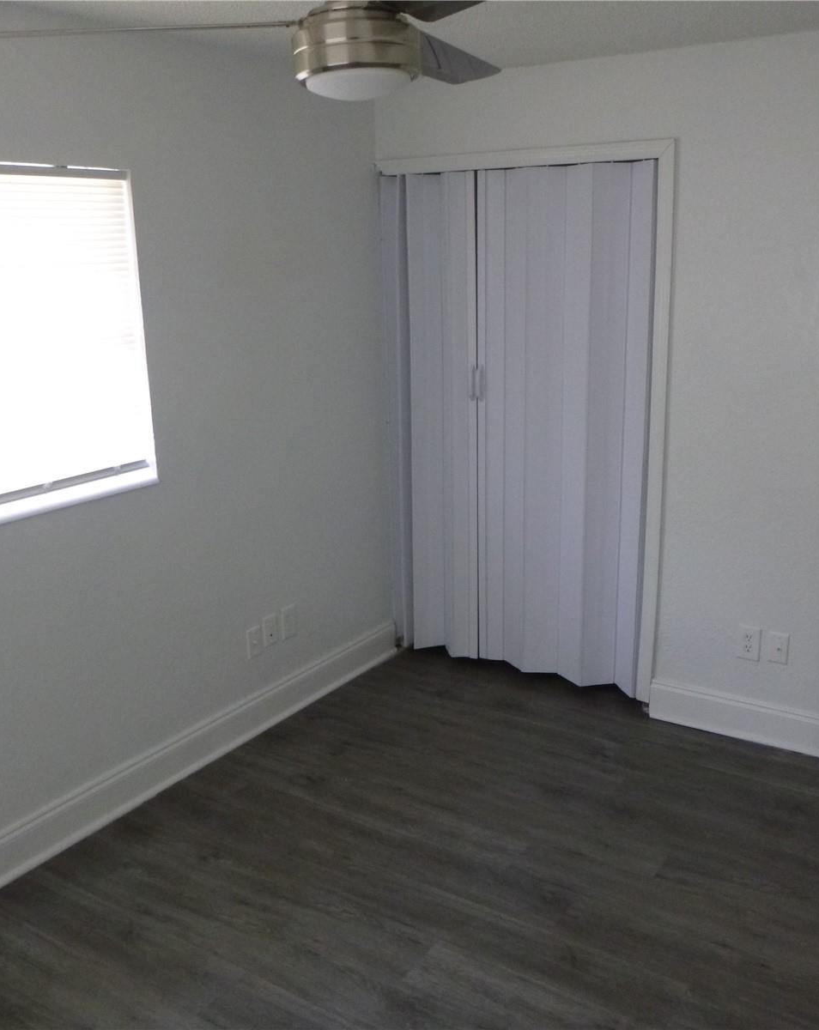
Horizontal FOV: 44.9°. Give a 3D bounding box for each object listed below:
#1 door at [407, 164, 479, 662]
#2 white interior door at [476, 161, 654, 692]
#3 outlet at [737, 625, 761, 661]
[{"bbox_3d":[0.137,-0.372,4.210,0.345,2.047,0.080,9,19,33],"label":"door"},{"bbox_3d":[0.589,-0.302,3.909,0.740,2.047,0.080,9,19,33],"label":"white interior door"},{"bbox_3d":[1.230,0.465,3.590,0.078,0.124,0.007,9,19,33],"label":"outlet"}]

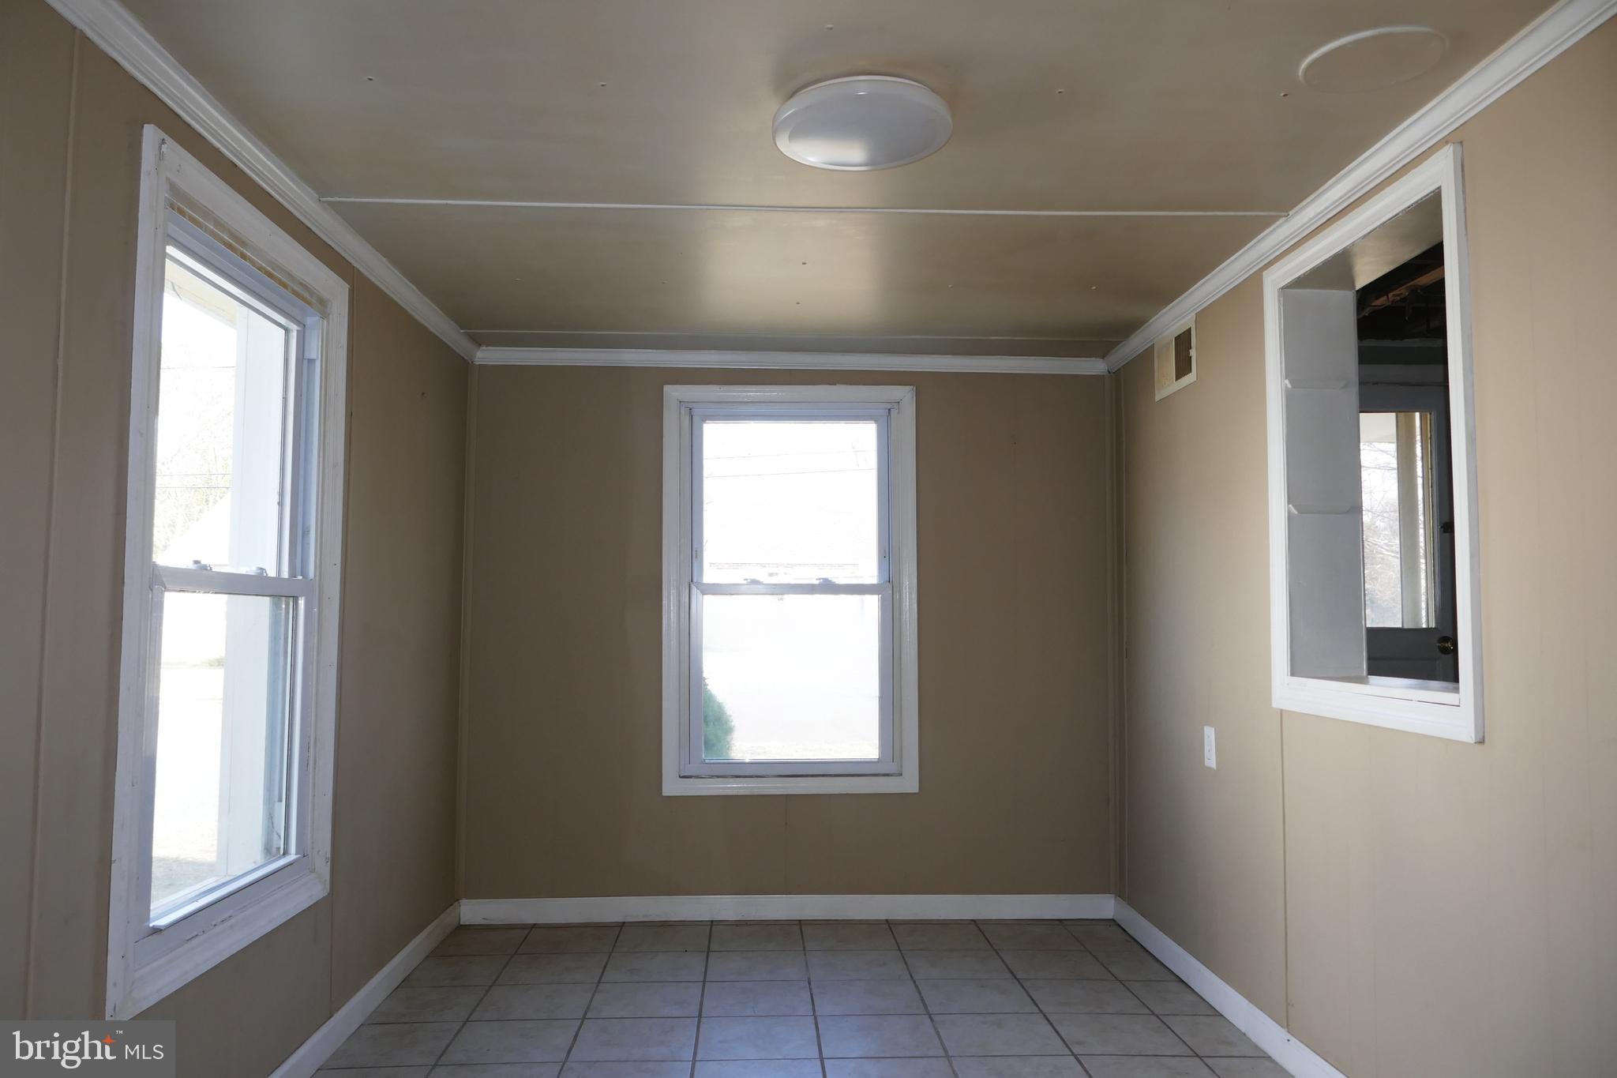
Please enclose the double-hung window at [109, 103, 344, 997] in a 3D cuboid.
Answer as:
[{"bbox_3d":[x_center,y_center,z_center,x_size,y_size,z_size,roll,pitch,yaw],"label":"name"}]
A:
[{"bbox_3d":[-1.195,0.077,2.317,0.120,1.484,0.920,0,-4,-3],"label":"double-hung window"}]

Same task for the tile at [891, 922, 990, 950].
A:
[{"bbox_3d":[0.460,1.374,3.868,0.308,0.010,0.305,0,-4,-2],"label":"tile"}]

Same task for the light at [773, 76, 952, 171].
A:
[{"bbox_3d":[0.105,-0.792,2.183,0.350,0.056,0.350,0,-4,-2],"label":"light"}]

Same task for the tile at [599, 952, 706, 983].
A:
[{"bbox_3d":[-0.475,1.347,3.521,0.308,0.010,0.305,0,-4,-2],"label":"tile"}]

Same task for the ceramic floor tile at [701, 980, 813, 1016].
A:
[{"bbox_3d":[-0.146,1.326,3.228,0.308,0.010,0.304,0,-4,-2],"label":"ceramic floor tile"}]

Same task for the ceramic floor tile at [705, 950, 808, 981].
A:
[{"bbox_3d":[-0.161,1.347,3.528,0.308,0.010,0.304,0,-4,-2],"label":"ceramic floor tile"}]

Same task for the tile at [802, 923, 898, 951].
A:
[{"bbox_3d":[0.139,1.371,3.856,0.308,0.010,0.304,0,-4,-2],"label":"tile"}]

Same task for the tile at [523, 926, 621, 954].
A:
[{"bbox_3d":[-0.805,1.369,3.822,0.306,0.010,0.306,0,-4,-3],"label":"tile"}]

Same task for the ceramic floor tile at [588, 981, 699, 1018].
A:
[{"bbox_3d":[-0.460,1.324,3.213,0.308,0.010,0.304,0,-4,-2],"label":"ceramic floor tile"}]

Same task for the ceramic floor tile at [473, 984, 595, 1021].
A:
[{"bbox_3d":[-0.777,1.324,3.204,0.306,0.010,0.306,0,-4,-3],"label":"ceramic floor tile"}]

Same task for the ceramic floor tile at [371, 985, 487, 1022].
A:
[{"bbox_3d":[-1.058,1.308,3.158,0.262,0.010,0.301,0,-4,-3],"label":"ceramic floor tile"}]

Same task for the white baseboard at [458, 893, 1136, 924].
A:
[{"bbox_3d":[-0.060,1.334,4.043,2.348,0.088,0.015,0,-4,-2],"label":"white baseboard"}]

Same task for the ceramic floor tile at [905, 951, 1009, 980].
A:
[{"bbox_3d":[0.468,1.342,3.529,0.305,0.010,0.301,0,-4,-3],"label":"ceramic floor tile"}]

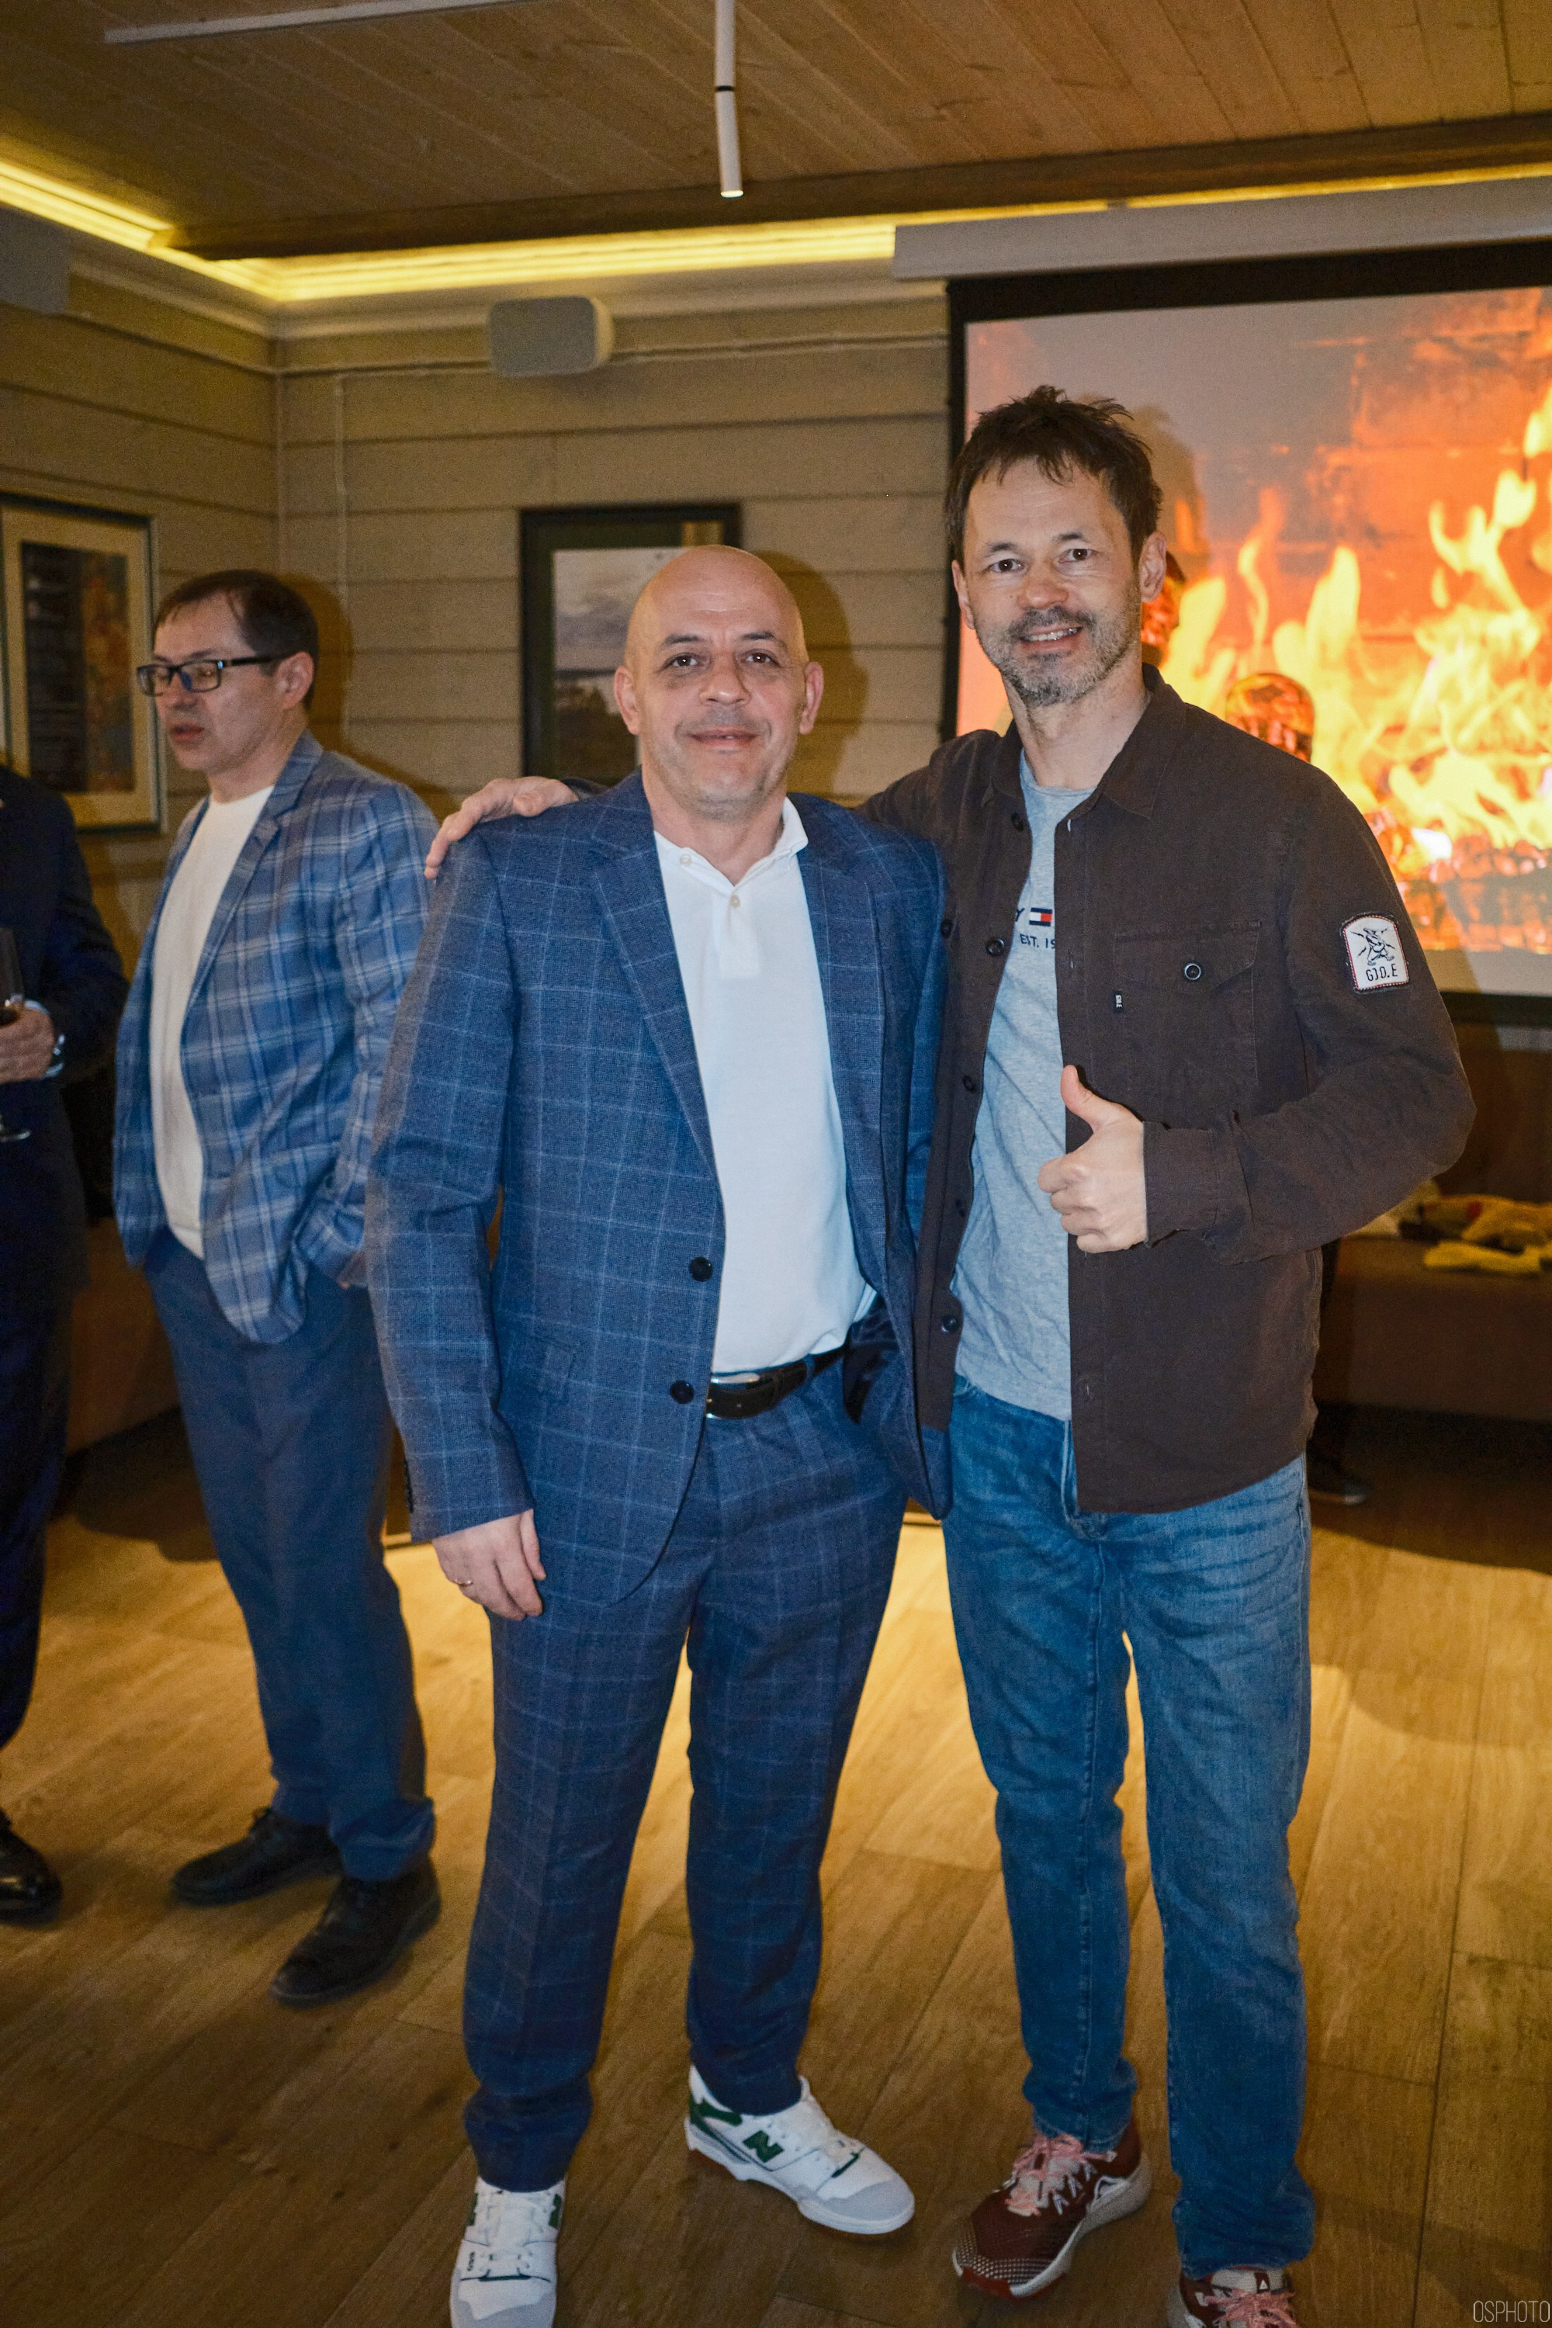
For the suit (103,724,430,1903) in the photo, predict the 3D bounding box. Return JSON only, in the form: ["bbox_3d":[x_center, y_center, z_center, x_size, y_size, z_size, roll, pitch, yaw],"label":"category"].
[{"bbox_3d":[-0.622,0.206,2.864,0.350,1.460,0.470,-7,13,-37],"label":"suit"}]

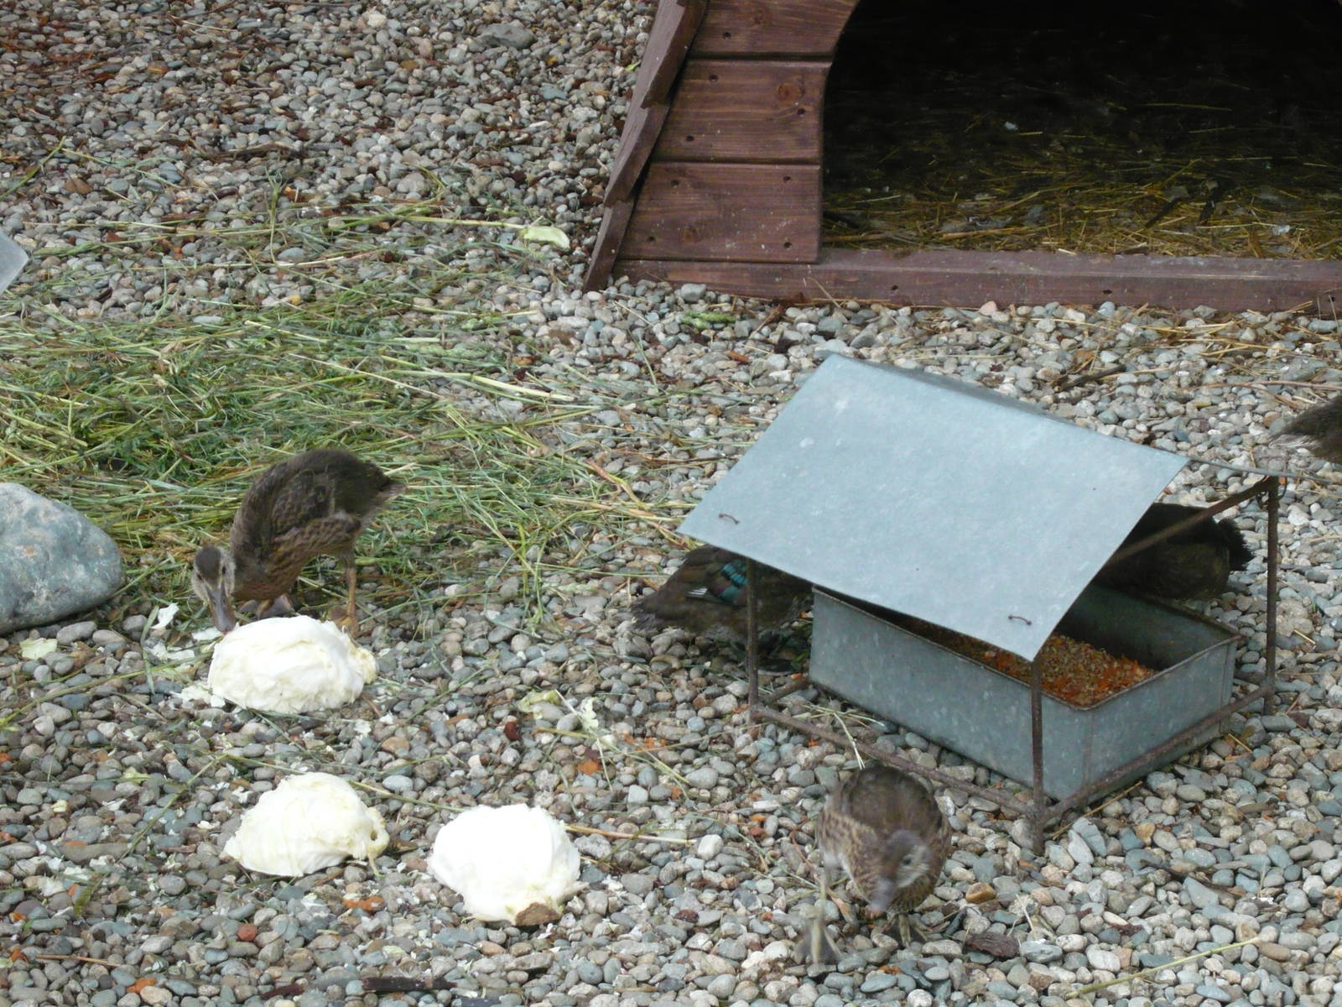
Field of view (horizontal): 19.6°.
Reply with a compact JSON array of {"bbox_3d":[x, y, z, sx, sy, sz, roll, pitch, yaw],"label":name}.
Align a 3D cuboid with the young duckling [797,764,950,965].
[{"bbox_3d":[0.168,0.278,3.258,0.120,0.160,0.215,-4,23,-3],"label":"young duckling"}]

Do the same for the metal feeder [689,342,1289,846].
[{"bbox_3d":[0.306,0.060,3.538,0.408,0.322,0.435,19,31,40],"label":"metal feeder"}]

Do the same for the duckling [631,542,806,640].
[{"bbox_3d":[0.072,0.080,3.732,0.240,0.150,0.115,-7,24,-11],"label":"duckling"}]

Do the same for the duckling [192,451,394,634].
[{"bbox_3d":[-0.361,0.039,3.831,0.220,0.180,0.110,-18,28,-32],"label":"duckling"}]

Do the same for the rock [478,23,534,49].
[{"bbox_3d":[-0.242,-0.691,5.697,0.080,0.028,0.055,-5,24,-5],"label":"rock"}]

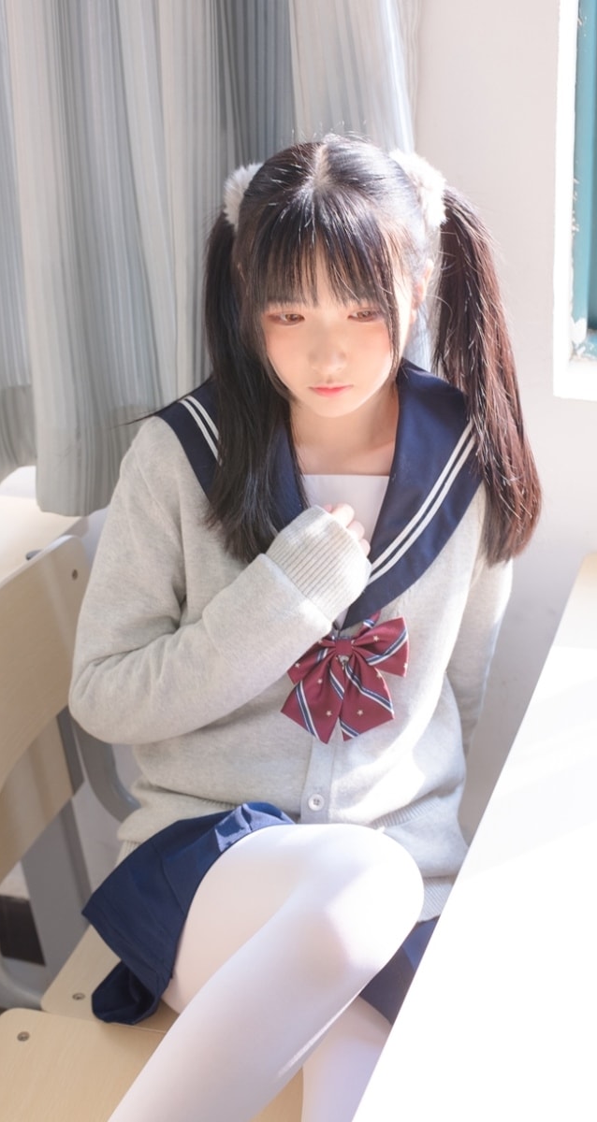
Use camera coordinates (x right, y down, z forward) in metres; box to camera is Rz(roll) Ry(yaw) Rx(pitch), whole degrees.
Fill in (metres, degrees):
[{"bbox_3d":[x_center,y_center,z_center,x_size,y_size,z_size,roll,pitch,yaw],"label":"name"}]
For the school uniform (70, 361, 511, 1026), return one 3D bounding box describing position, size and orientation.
[{"bbox_3d":[-0.009,0.136,2.340,0.440,0.640,0.420,-10,35,-11],"label":"school uniform"}]

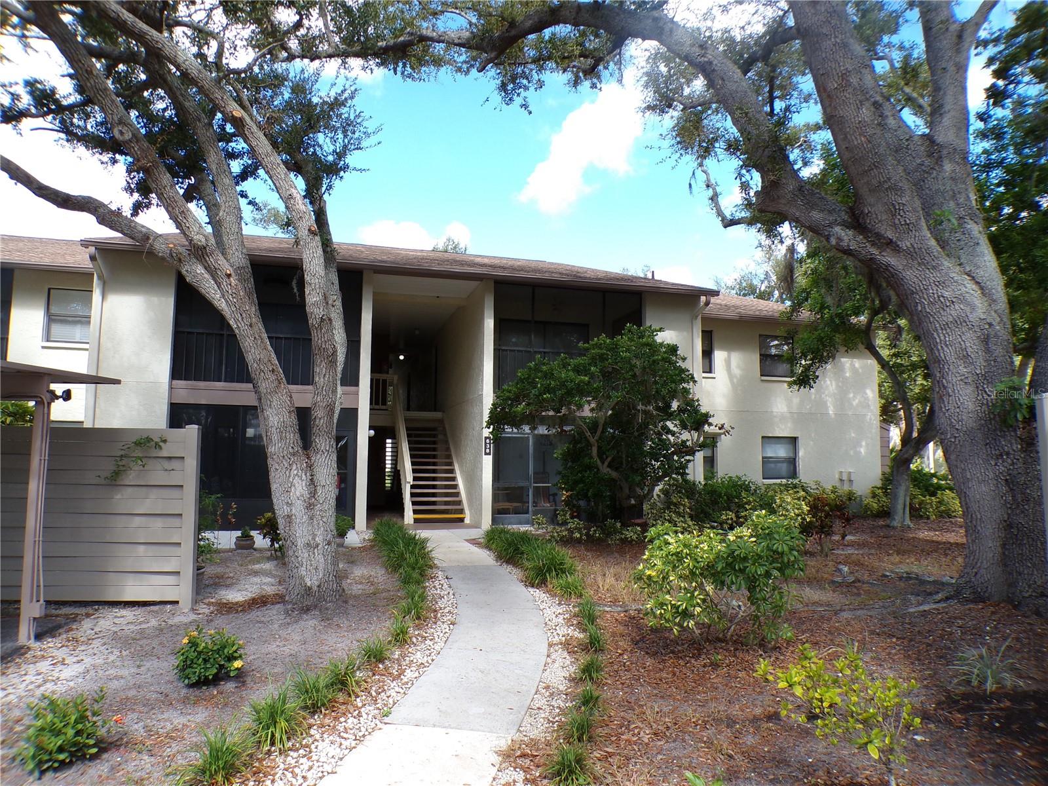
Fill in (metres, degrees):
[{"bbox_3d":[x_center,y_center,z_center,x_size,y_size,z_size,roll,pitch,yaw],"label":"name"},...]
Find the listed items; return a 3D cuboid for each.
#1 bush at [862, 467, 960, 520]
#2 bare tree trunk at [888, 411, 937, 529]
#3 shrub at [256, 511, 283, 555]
[{"bbox_3d":[10.625,2.718,20.000,2.350,1.430,1.300,1,-6,-7],"label":"bush"},{"bbox_3d":[8.971,1.770,16.800,0.950,2.680,0.650,1,-6,-7],"label":"bare tree trunk"},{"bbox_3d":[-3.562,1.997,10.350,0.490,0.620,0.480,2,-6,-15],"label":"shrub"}]

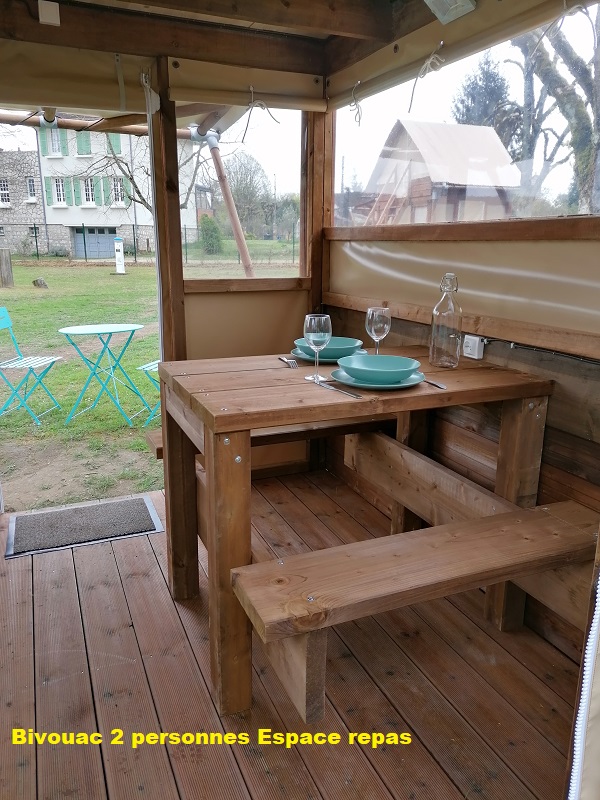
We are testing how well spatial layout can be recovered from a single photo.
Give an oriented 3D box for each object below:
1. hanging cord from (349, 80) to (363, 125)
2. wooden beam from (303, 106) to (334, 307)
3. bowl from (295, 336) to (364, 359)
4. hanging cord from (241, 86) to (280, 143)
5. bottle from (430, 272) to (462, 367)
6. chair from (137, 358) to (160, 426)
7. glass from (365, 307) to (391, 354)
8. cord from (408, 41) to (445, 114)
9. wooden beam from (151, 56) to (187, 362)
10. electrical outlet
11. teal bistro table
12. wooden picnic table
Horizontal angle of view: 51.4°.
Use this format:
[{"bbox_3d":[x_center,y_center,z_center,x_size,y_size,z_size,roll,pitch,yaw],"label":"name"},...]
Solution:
[{"bbox_3d":[0.227,-1.222,2.582,0.045,0.170,0.080,-6,15,-23],"label":"hanging cord"},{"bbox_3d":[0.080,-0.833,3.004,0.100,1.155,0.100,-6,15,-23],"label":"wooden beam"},{"bbox_3d":[0.100,-0.176,2.089,0.230,0.050,0.230,1,14,0],"label":"bowl"},{"bbox_3d":[-0.170,-1.230,2.696,0.165,0.230,0.050,-6,15,-23],"label":"hanging cord"},{"bbox_3d":[0.456,-0.246,1.928,0.094,0.281,0.094,-6,15,-23],"label":"bottle"},{"bbox_3d":[-0.885,-0.207,4.595,0.470,0.810,0.420,4,15,14],"label":"chair"},{"bbox_3d":[0.236,-0.192,1.917,0.078,0.178,0.078,1,14,0],"label":"glass"},{"bbox_3d":[0.426,-1.101,2.132,0.045,0.180,0.170,-6,15,-23],"label":"cord"},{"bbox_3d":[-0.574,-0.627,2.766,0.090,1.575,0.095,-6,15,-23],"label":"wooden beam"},{"bbox_3d":[0.568,-0.177,2.051,0.042,0.074,0.074,-6,15,-23],"label":"electrical outlet"},{"bbox_3d":[-1.461,-0.190,4.711,0.600,0.710,0.600,3,14,8],"label":"teal bistro table"},{"bbox_3d":[0.135,0.297,1.949,0.984,0.787,0.638,-6,15,-23],"label":"wooden picnic table"}]

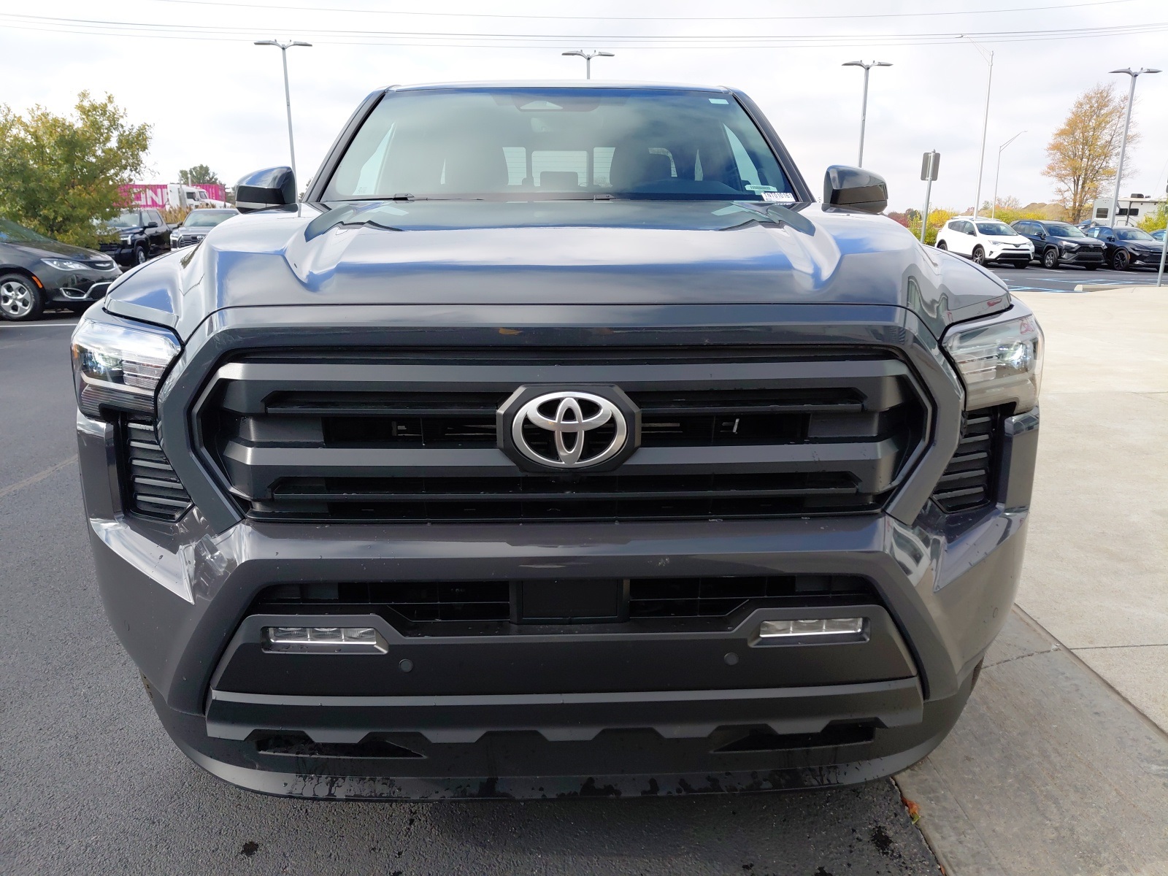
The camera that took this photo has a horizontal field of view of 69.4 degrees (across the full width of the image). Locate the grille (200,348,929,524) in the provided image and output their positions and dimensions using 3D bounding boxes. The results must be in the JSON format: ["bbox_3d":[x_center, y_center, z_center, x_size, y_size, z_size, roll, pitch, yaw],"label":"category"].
[{"bbox_3d":[-0.033,-0.010,1.350,1.190,0.280,0.150,-1,14,-1],"label":"grille"}]

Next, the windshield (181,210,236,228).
[{"bbox_3d":[-12.499,-7.338,28.250,1.620,0.560,0.720,-3,15,-11],"label":"windshield"}]

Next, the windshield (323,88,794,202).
[{"bbox_3d":[-0.077,-1.034,2.833,1.500,0.140,0.700,-1,54,-2],"label":"windshield"}]

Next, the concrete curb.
[{"bbox_3d":[11.338,-3.108,17.538,2.000,0.140,0.230,0,14,0],"label":"concrete curb"}]

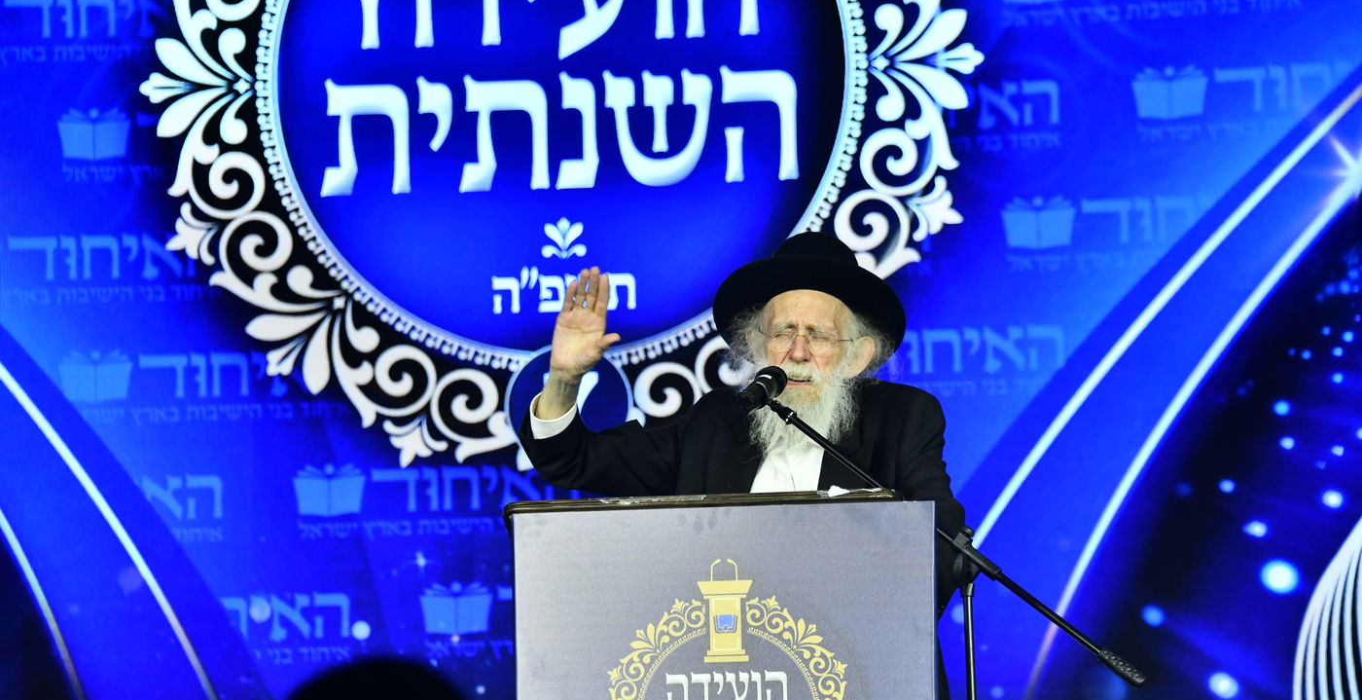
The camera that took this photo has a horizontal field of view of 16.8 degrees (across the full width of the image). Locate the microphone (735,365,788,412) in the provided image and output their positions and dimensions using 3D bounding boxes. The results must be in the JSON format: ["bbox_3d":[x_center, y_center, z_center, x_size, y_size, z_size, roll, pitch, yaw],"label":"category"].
[{"bbox_3d":[0.131,0.067,7.600,0.050,0.050,0.145,-3,15,30],"label":"microphone"}]

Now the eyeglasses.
[{"bbox_3d":[0.209,-0.018,7.710,0.138,0.045,0.135,6,3,7],"label":"eyeglasses"}]

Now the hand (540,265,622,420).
[{"bbox_3d":[-0.162,-0.007,7.600,0.113,0.262,0.080,16,0,1],"label":"hand"}]

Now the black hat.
[{"bbox_3d":[0.220,-0.097,7.770,0.322,0.135,0.350,0,-29,8],"label":"black hat"}]

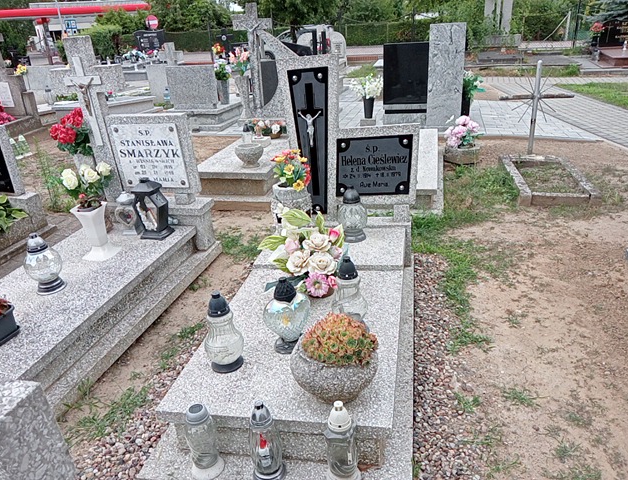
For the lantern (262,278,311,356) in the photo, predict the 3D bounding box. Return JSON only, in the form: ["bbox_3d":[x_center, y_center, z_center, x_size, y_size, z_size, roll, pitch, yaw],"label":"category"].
[{"bbox_3d":[-0.107,0.277,1.943,0.179,0.290,0.127,-3,21,4],"label":"lantern"}]

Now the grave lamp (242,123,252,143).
[{"bbox_3d":[-0.744,-1.170,5.691,0.093,0.213,0.093,0,22,12],"label":"grave lamp"}]

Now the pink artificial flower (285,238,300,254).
[{"bbox_3d":[-0.099,0.029,2.402,0.073,0.077,0.070,-4,20,-2],"label":"pink artificial flower"}]

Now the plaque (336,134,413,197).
[{"bbox_3d":[0.344,-0.423,2.982,0.425,0.343,0.020,-2,21,7],"label":"plaque"}]

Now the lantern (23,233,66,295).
[{"bbox_3d":[-1.363,0.110,2.617,0.184,0.291,0.184,-14,23,-27],"label":"lantern"}]

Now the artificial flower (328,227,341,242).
[{"bbox_3d":[0.095,-0.021,2.357,0.055,0.066,0.055,-3,20,2],"label":"artificial flower"}]

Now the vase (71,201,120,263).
[{"bbox_3d":[-1.285,-0.061,3.033,0.195,0.298,0.195,0,23,11],"label":"vase"}]

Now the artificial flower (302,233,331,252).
[{"bbox_3d":[0.011,0.010,2.362,0.128,0.090,0.111,-3,20,0],"label":"artificial flower"}]

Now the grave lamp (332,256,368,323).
[{"bbox_3d":[0.142,0.210,2.042,0.145,0.306,0.145,0,22,12],"label":"grave lamp"}]

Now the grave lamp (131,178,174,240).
[{"bbox_3d":[-0.984,-0.201,3.152,0.176,0.363,0.171,0,22,12],"label":"grave lamp"}]

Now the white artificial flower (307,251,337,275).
[{"bbox_3d":[0.037,0.100,2.204,0.112,0.093,0.073,-4,-3,1],"label":"white artificial flower"}]

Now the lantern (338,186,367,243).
[{"bbox_3d":[0.224,-0.151,2.974,0.163,0.300,0.163,-2,20,4],"label":"lantern"}]

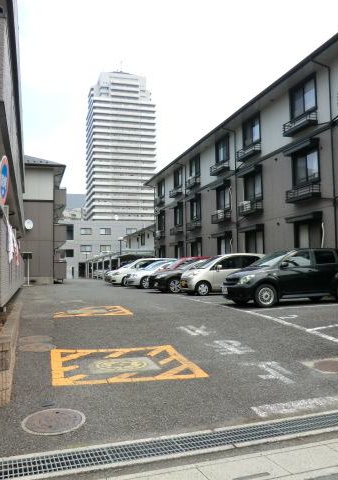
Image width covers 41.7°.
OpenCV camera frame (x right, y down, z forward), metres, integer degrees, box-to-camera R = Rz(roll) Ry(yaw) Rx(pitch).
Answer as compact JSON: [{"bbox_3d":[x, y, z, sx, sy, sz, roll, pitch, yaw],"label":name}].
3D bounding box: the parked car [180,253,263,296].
[{"bbox_3d":[2.007,1.316,17.094,3.400,1.530,1.475,0,-4,-16],"label":"parked car"}]

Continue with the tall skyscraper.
[{"bbox_3d":[-23.858,-33.026,219.874,29.500,100.100,29.000,0,-4,-14],"label":"tall skyscraper"}]

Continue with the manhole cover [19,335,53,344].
[{"bbox_3d":[-2.356,1.779,7.900,0.600,0.050,0.600,1,-1,-17],"label":"manhole cover"}]

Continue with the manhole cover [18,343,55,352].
[{"bbox_3d":[-2.141,1.776,7.250,0.600,0.050,0.600,1,0,-17],"label":"manhole cover"}]

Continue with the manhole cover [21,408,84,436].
[{"bbox_3d":[-1.137,1.810,4.400,0.630,0.050,0.630,1,1,-17],"label":"manhole cover"}]

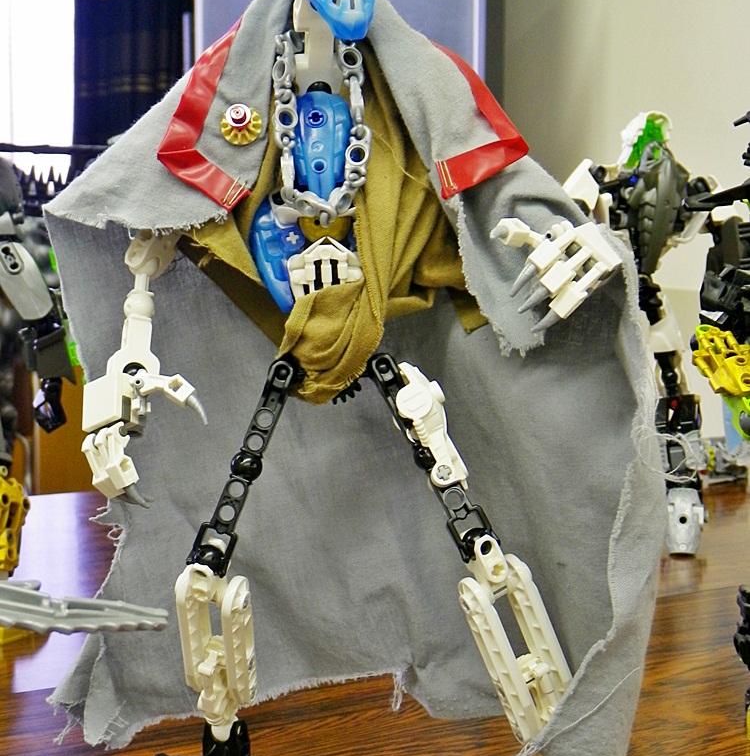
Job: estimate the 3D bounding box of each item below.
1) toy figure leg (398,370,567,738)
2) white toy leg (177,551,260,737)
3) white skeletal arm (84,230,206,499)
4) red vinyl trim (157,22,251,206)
[{"bbox_3d":[0.034,0.056,0.444,0.028,0.136,0.027,-16,-16,-23],"label":"toy figure leg"},{"bbox_3d":[-0.050,0.083,0.458,0.022,0.065,0.017,11,25,25],"label":"white toy leg"},{"bbox_3d":[-0.073,-0.004,0.470,0.037,0.093,0.034,4,8,-6],"label":"white skeletal arm"},{"bbox_3d":[-0.054,-0.084,0.468,0.027,0.060,0.024,4,8,24],"label":"red vinyl trim"}]

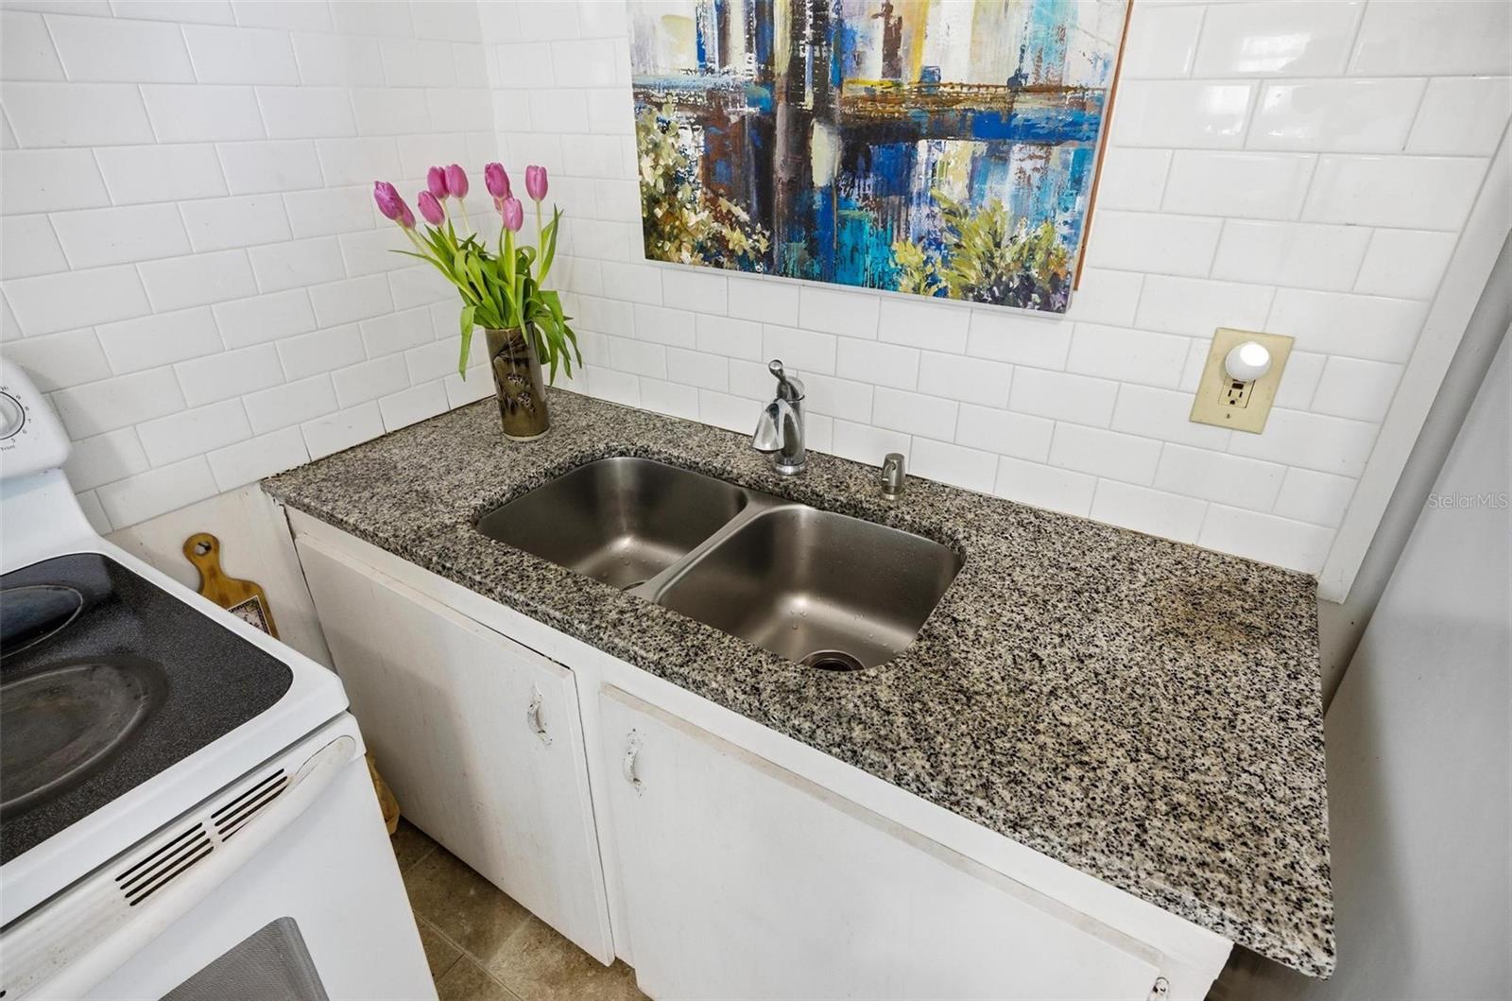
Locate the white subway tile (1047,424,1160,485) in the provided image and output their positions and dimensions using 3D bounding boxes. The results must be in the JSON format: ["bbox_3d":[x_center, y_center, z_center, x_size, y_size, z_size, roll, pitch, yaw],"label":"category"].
[{"bbox_3d":[0.534,-0.073,1.156,0.151,0.075,0.008,16,32,28],"label":"white subway tile"}]

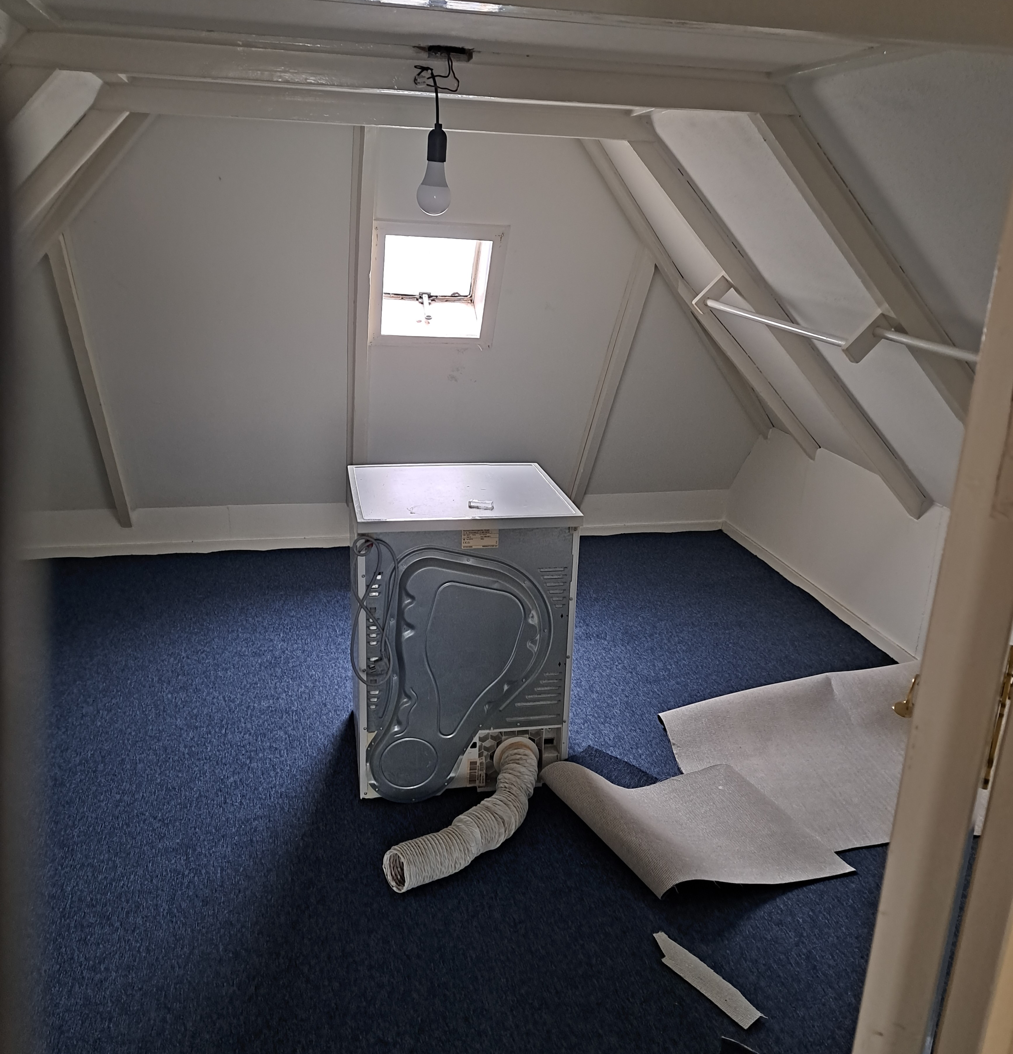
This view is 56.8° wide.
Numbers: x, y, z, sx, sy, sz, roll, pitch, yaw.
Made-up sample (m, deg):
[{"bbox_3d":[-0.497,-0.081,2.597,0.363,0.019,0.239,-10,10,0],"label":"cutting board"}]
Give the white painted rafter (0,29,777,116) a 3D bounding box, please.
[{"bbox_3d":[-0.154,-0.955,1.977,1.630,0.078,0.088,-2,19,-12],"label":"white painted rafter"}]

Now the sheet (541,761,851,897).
[{"bbox_3d":[0.503,0.797,2.584,0.690,0.100,0.540,-4,19,-18],"label":"sheet"}]

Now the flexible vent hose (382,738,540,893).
[{"bbox_3d":[-0.094,0.753,2.510,0.566,0.185,0.235,-14,24,-40],"label":"flexible vent hose"}]

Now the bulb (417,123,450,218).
[{"bbox_3d":[-0.145,-0.718,1.883,0.068,0.173,0.068,-2,19,-12],"label":"bulb"}]

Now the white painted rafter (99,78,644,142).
[{"bbox_3d":[-0.337,-1.196,2.688,1.590,0.078,0.085,-2,19,-12],"label":"white painted rafter"}]

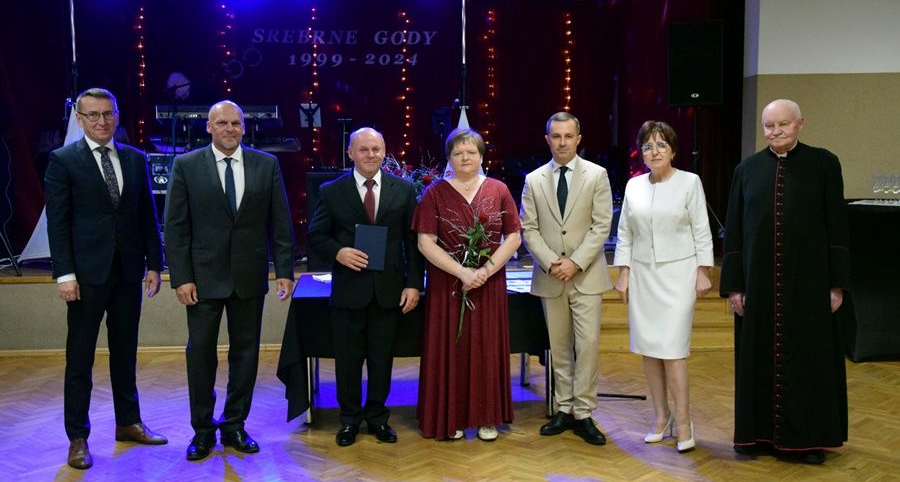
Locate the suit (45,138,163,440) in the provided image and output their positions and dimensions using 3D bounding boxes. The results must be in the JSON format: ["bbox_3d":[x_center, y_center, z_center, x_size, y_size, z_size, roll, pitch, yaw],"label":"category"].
[{"bbox_3d":[-1.770,0.218,5.374,0.510,1.475,0.370,-3,6,-28],"label":"suit"}]

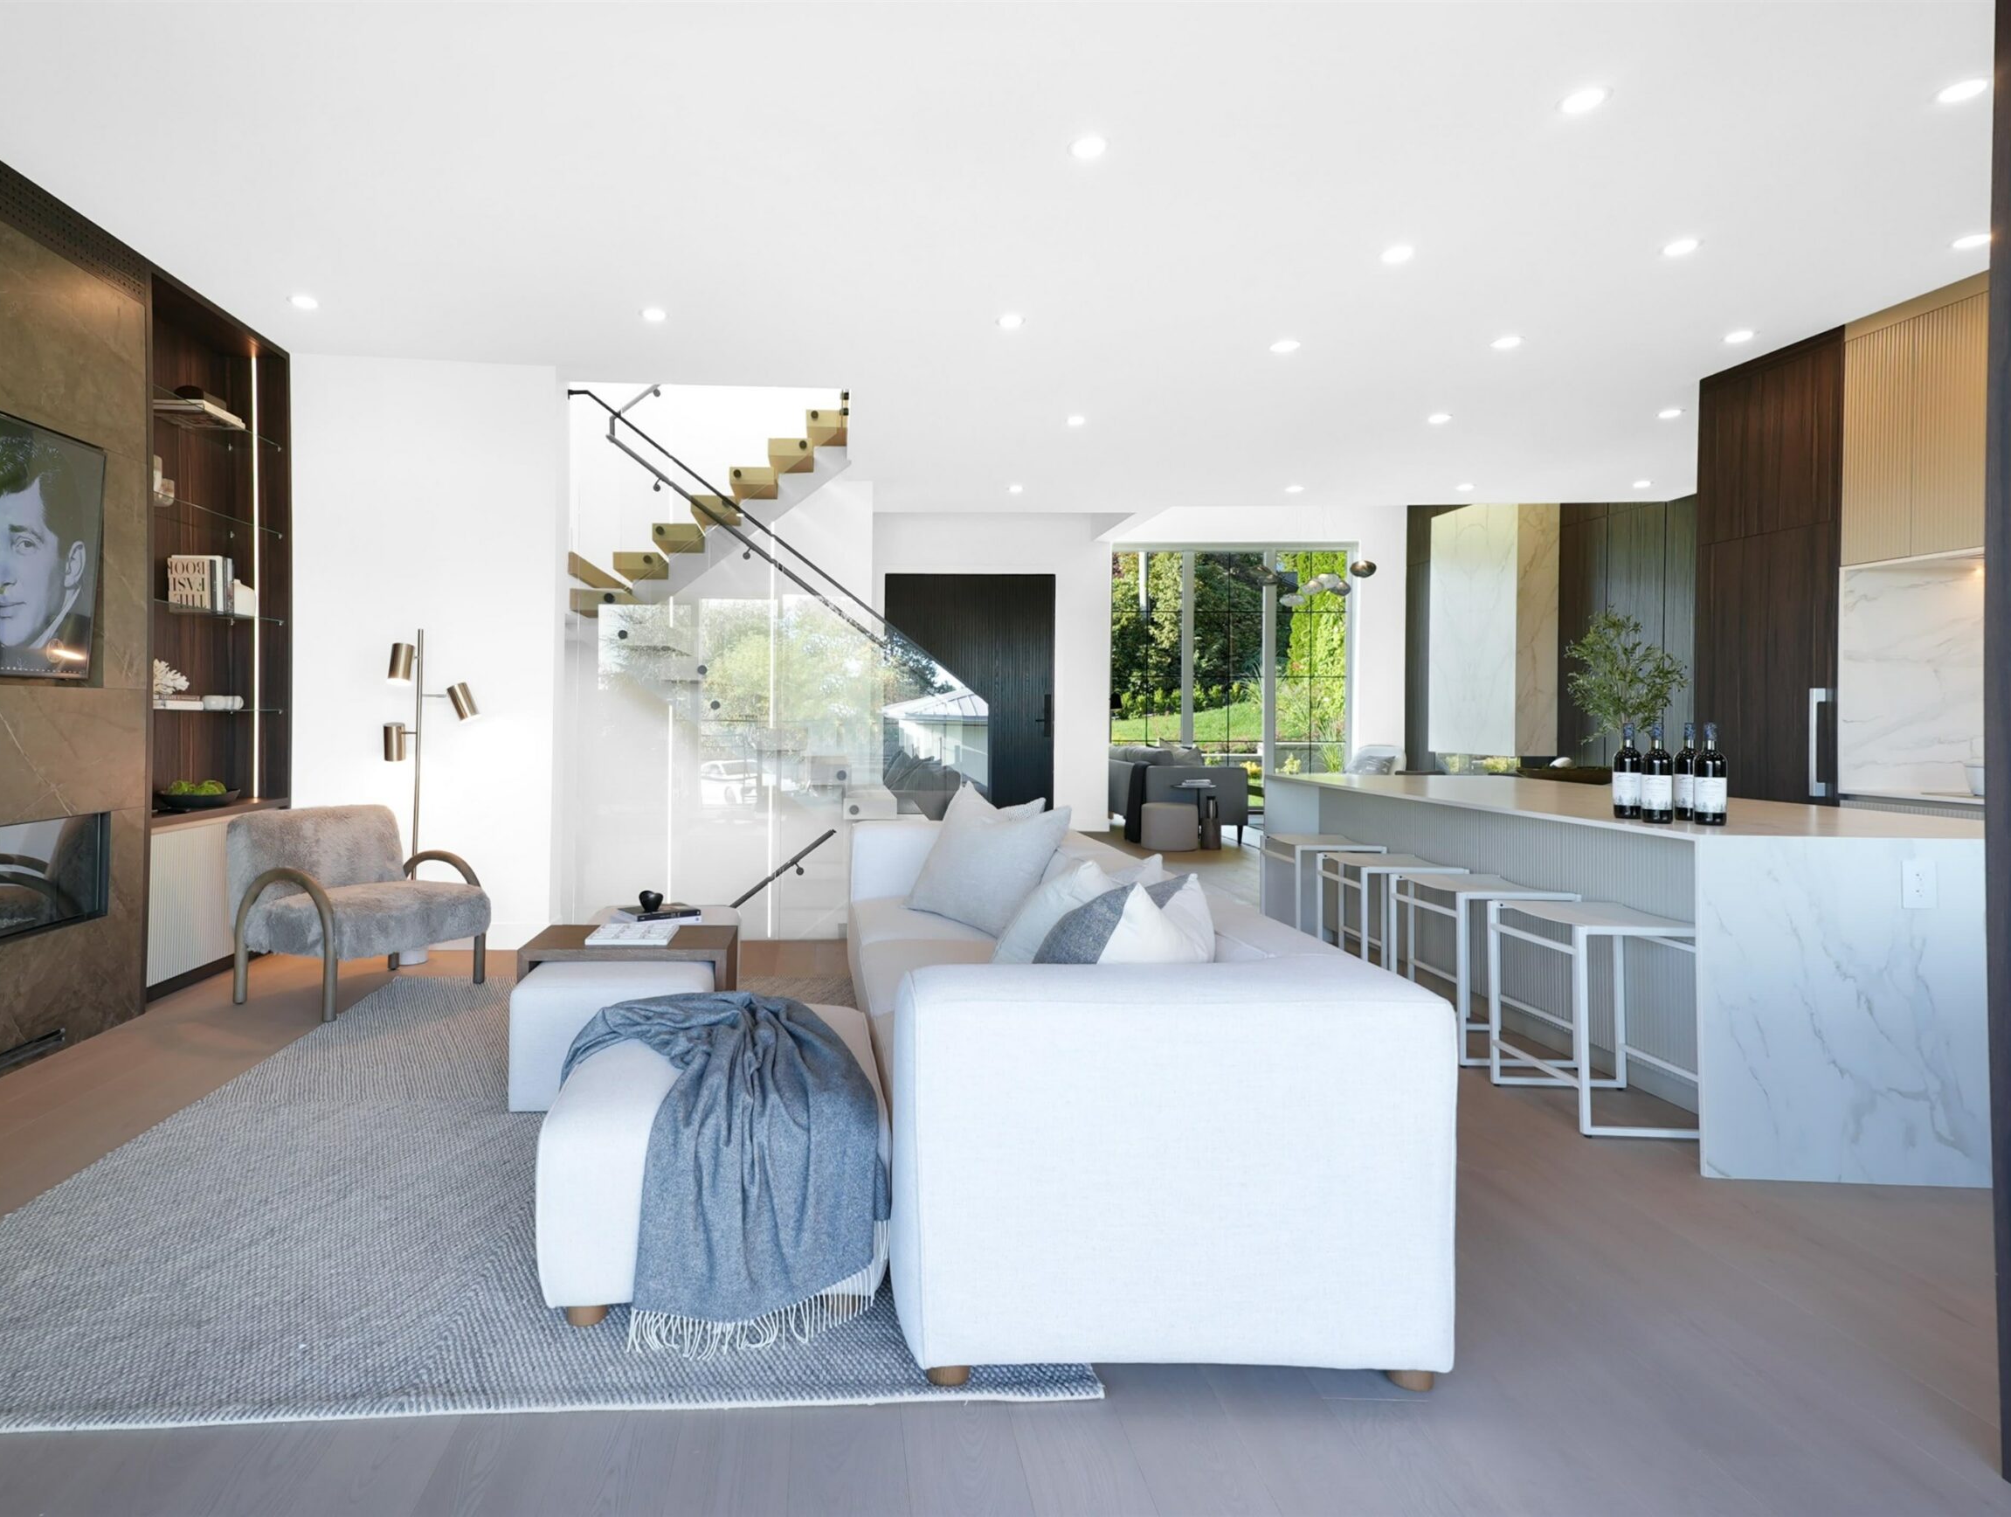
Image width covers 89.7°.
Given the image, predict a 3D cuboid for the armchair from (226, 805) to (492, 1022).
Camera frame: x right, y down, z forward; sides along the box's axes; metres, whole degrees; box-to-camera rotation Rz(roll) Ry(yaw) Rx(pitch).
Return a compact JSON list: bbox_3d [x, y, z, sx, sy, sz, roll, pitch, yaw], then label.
[{"bbox_3d":[-2.830,0.632,4.426,0.740,0.800,0.700,1,2,24],"label":"armchair"}]

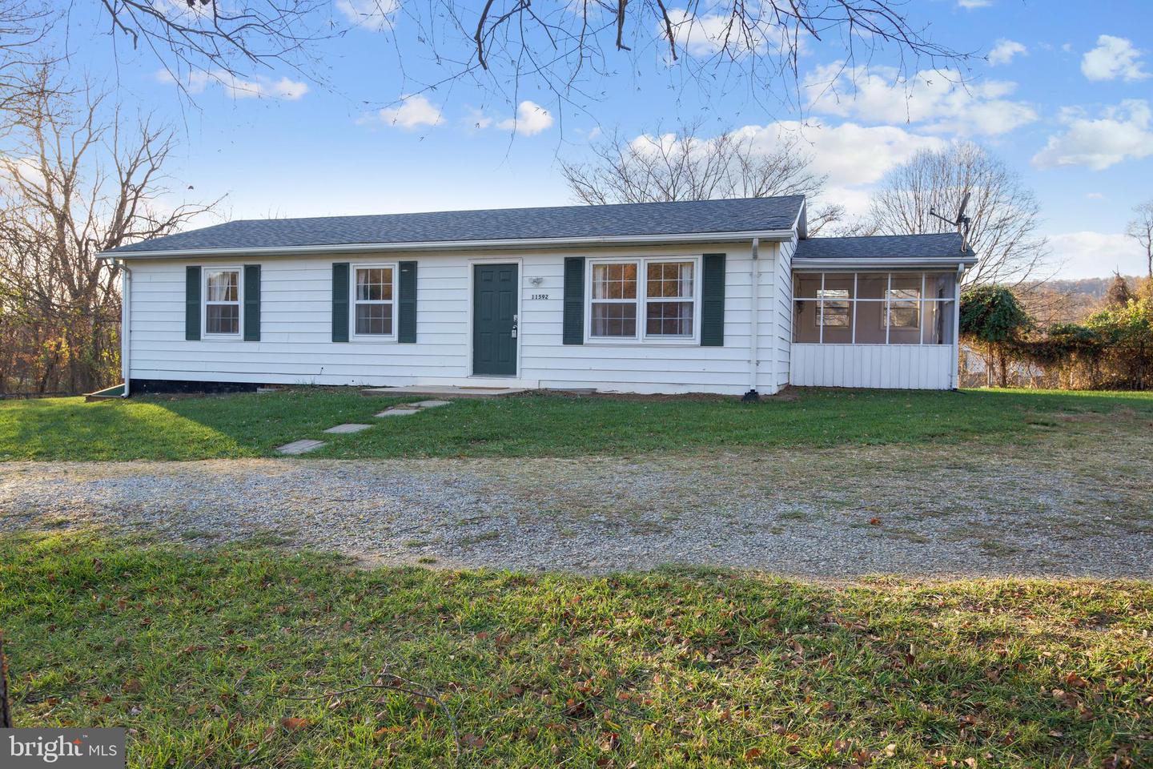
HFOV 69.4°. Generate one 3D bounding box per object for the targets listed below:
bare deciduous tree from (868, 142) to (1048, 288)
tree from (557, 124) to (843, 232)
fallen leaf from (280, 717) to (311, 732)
[{"bbox_3d":[15.837,-4.620,33.897,7.600,10.500,7.400,2,2,18],"label":"bare deciduous tree"},{"bbox_3d":[4.186,-4.111,27.411,9.000,8.980,8.500,2,2,18],"label":"tree"},{"bbox_3d":[-1.031,1.246,3.050,0.100,0.030,0.075,2,2,18],"label":"fallen leaf"}]

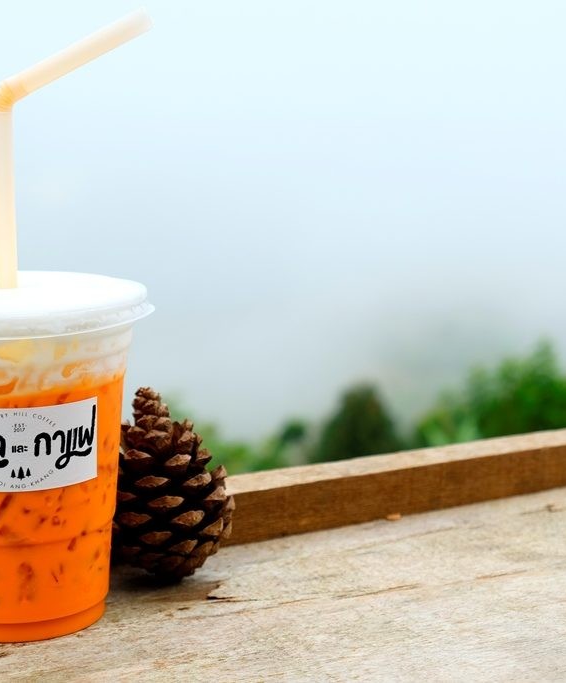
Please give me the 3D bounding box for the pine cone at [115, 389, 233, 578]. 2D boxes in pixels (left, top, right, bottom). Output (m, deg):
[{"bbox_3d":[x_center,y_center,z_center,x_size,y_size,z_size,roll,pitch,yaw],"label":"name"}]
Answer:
[{"bbox_3d":[-0.047,0.055,0.562,0.057,0.075,0.057,-4,11,0],"label":"pine cone"}]

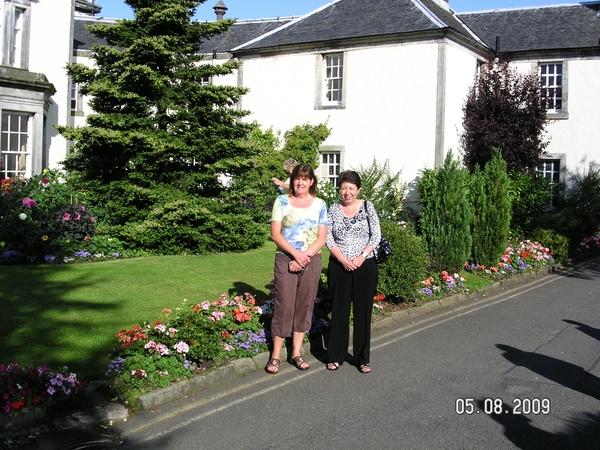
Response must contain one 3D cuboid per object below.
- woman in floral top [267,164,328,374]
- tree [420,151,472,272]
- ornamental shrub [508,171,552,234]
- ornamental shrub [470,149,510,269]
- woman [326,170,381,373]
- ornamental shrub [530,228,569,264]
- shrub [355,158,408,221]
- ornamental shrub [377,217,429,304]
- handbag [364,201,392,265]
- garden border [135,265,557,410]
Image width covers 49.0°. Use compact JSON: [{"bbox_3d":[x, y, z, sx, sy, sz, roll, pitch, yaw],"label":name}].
[{"bbox_3d":[-0.020,0.345,5.349,0.500,1.640,0.340,1,4,-3],"label":"woman in floral top"},{"bbox_3d":[2.291,-0.237,10.298,0.800,1.900,0.800,1,4,0],"label":"tree"},{"bbox_3d":[4.510,-0.212,12.913,1.000,1.550,0.900,1,4,0],"label":"ornamental shrub"},{"bbox_3d":[3.107,-0.266,10.802,0.720,1.920,0.720,1,4,0],"label":"ornamental shrub"},{"bbox_3d":[0.427,0.380,5.362,0.450,1.590,0.330,2,4,7],"label":"woman"},{"bbox_3d":[4.509,0.319,11.895,0.700,0.650,0.650,1,4,0],"label":"ornamental shrub"},{"bbox_3d":[1.502,-0.318,12.003,1.100,1.700,1.000,1,4,0],"label":"shrub"},{"bbox_3d":[1.199,0.380,7.847,0.680,1.000,0.680,1,4,0],"label":"ornamental shrub"},{"bbox_3d":[0.646,0.070,5.420,0.150,0.500,0.280,4,5,34],"label":"handbag"},{"bbox_3d":[1.656,0.937,8.046,0.200,0.130,9.210,5,6,37],"label":"garden border"}]

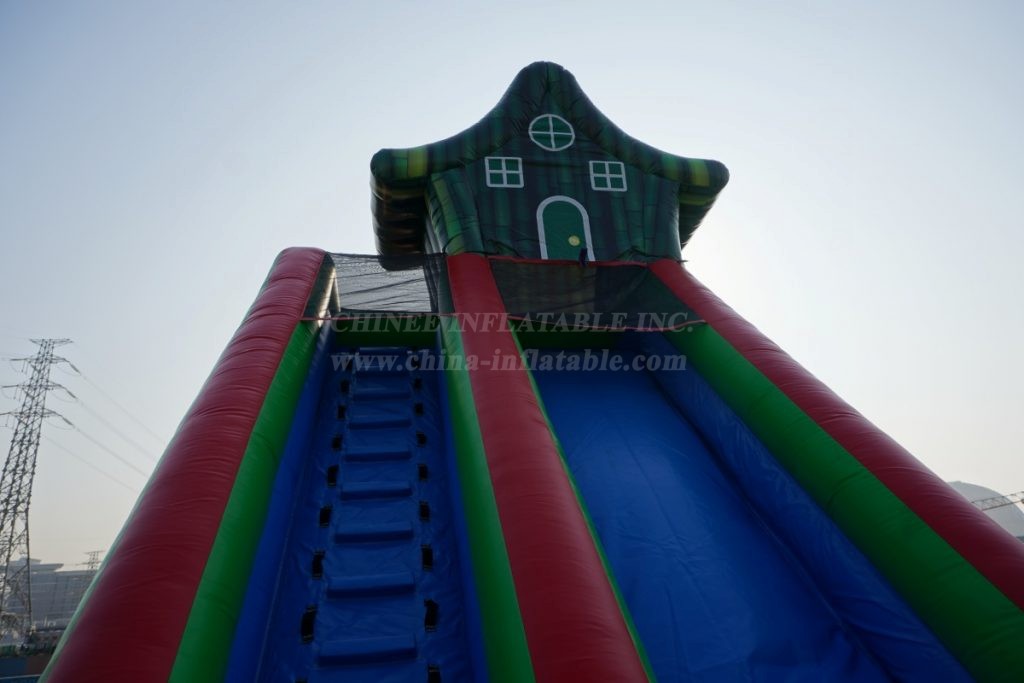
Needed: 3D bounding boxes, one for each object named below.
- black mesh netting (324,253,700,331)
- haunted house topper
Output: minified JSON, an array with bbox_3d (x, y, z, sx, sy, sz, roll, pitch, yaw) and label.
[{"bbox_3d":[-0.127,-0.501,6.334,3.248,1.334,1.160,-1,-22,-8],"label":"black mesh netting"},{"bbox_3d":[0.328,-1.631,8.184,3.860,2.530,2.000,0,-21,-9],"label":"haunted house topper"}]

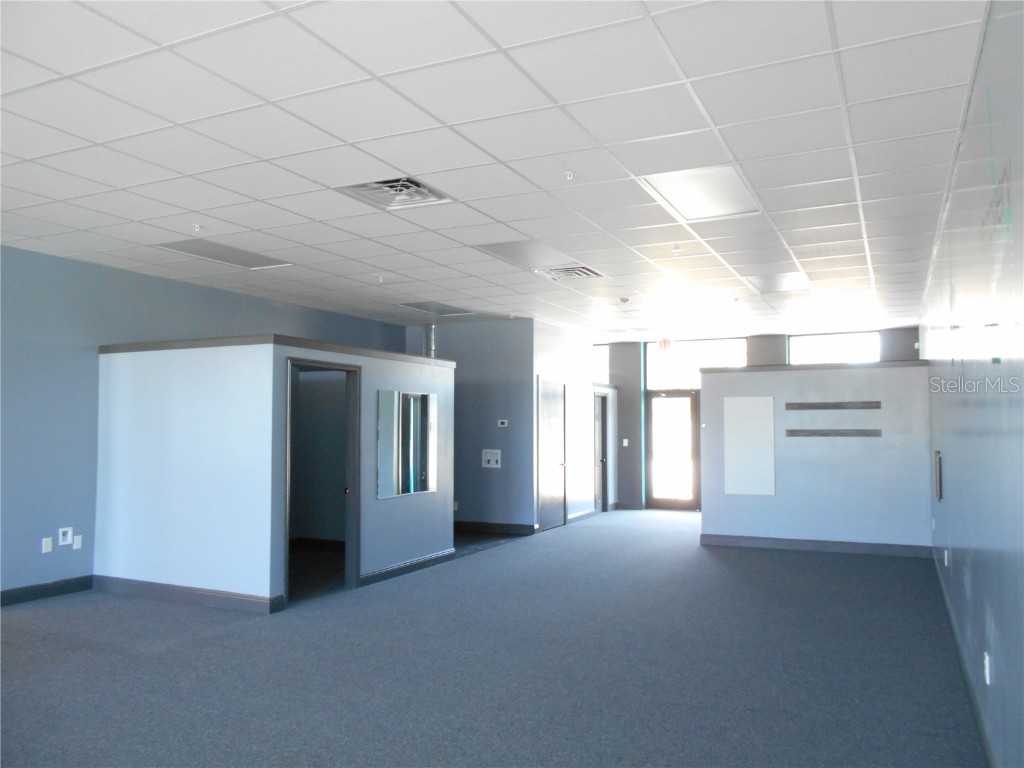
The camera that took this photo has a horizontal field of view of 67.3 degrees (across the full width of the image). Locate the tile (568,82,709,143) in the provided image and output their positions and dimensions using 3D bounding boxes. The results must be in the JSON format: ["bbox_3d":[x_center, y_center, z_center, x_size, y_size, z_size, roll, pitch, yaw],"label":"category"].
[{"bbox_3d":[0.623,-1.319,3.762,0.600,0.020,0.600,-1,-3,26],"label":"tile"}]

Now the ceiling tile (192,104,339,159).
[{"bbox_3d":[-1.286,-1.311,4.013,0.605,0.020,0.605,-1,-3,26],"label":"ceiling tile"}]

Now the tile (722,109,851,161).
[{"bbox_3d":[1.441,-1.308,4.053,0.605,0.020,0.605,-1,-3,26],"label":"tile"}]

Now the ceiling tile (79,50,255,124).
[{"bbox_3d":[-1.548,-1.339,3.485,0.600,0.020,0.600,-1,-3,26],"label":"ceiling tile"}]

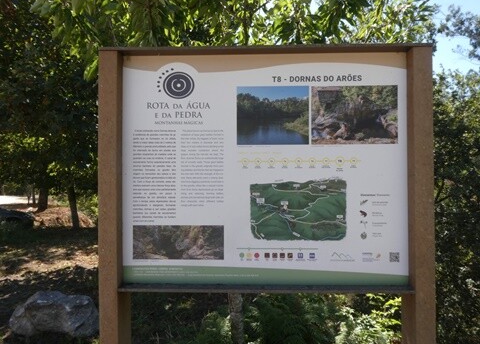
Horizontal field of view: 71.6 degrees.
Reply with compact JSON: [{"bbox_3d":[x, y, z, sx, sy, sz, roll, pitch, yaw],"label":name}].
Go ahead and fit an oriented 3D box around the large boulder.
[{"bbox_3d":[-1.870,1.430,3.420,0.830,0.380,0.570,0,-1,-9],"label":"large boulder"}]

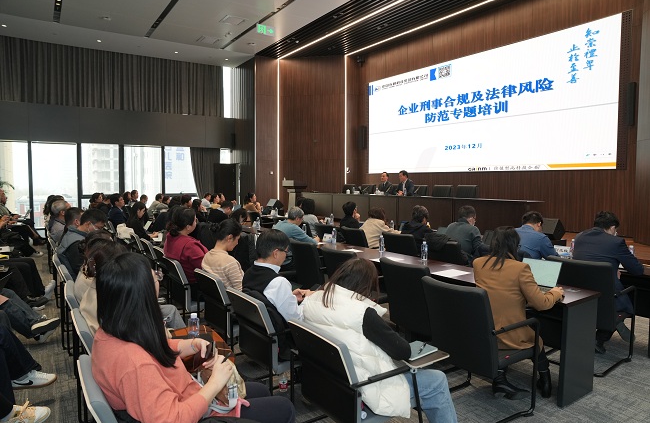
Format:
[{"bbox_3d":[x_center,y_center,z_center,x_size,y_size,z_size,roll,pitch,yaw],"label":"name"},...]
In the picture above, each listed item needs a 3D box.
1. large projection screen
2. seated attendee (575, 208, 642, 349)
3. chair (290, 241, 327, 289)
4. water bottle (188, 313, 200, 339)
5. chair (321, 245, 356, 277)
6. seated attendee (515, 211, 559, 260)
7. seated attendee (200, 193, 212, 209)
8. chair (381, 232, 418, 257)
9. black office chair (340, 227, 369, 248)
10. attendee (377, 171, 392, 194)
[{"bbox_3d":[3.688,-2.587,11.615,0.080,3.060,7.420,-3,5,-36],"label":"large projection screen"},{"bbox_3d":[2.776,0.676,4.275,0.900,1.320,0.560,-3,5,-38],"label":"seated attendee"},{"bbox_3d":[-0.008,0.796,4.900,0.630,0.945,0.580,-2,5,-34],"label":"chair"},{"bbox_3d":[-0.729,0.667,2.427,0.063,0.195,0.063,-3,5,-34],"label":"water bottle"},{"bbox_3d":[0.322,0.832,4.437,0.580,0.945,0.630,5,5,44],"label":"chair"},{"bbox_3d":[2.306,0.644,4.971,0.850,1.280,0.540,-3,5,-38],"label":"seated attendee"},{"bbox_3d":[-3.042,0.128,11.749,0.750,1.250,0.500,-2,5,-34],"label":"seated attendee"},{"bbox_3d":[1.110,0.747,5.843,0.580,0.945,0.630,4,5,36],"label":"chair"},{"bbox_3d":[0.619,0.730,6.585,0.620,0.975,0.580,-2,4,-30],"label":"black office chair"},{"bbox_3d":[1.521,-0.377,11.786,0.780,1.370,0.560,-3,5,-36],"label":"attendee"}]

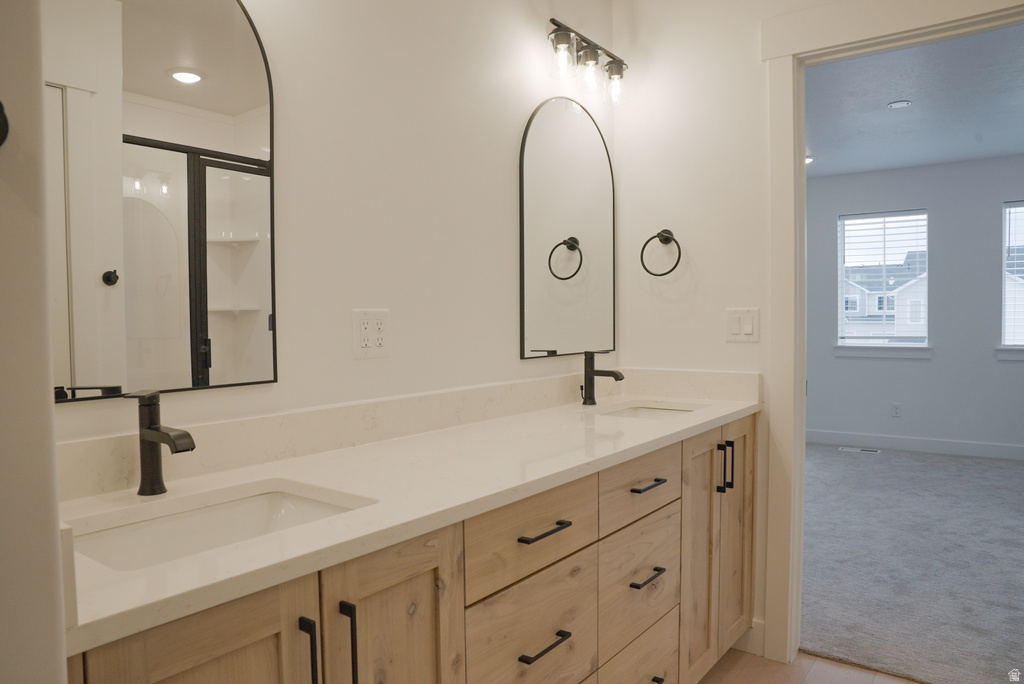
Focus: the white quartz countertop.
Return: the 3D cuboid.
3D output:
[{"bbox_3d":[-0.023,0.264,1.774,0.584,0.029,2.213,1,3,37],"label":"white quartz countertop"}]

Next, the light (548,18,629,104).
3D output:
[{"bbox_3d":[0.253,-0.969,2.466,0.142,0.192,0.477,1,3,37],"label":"light"}]

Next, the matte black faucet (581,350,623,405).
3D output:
[{"bbox_3d":[0.322,0.125,2.495,0.163,0.186,0.055,1,3,37],"label":"matte black faucet"}]

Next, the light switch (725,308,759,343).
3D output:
[{"bbox_3d":[0.815,-0.058,2.507,0.121,0.123,0.007,1,3,37],"label":"light switch"}]

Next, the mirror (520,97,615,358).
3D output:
[{"bbox_3d":[0.210,-0.402,2.526,0.020,0.896,0.607,1,3,37],"label":"mirror"}]

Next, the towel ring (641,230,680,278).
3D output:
[{"bbox_3d":[0.563,-0.333,2.651,0.159,0.179,0.066,1,3,37],"label":"towel ring"}]

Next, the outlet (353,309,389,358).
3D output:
[{"bbox_3d":[-0.358,-0.021,1.804,0.007,0.124,0.122,1,3,37],"label":"outlet"}]

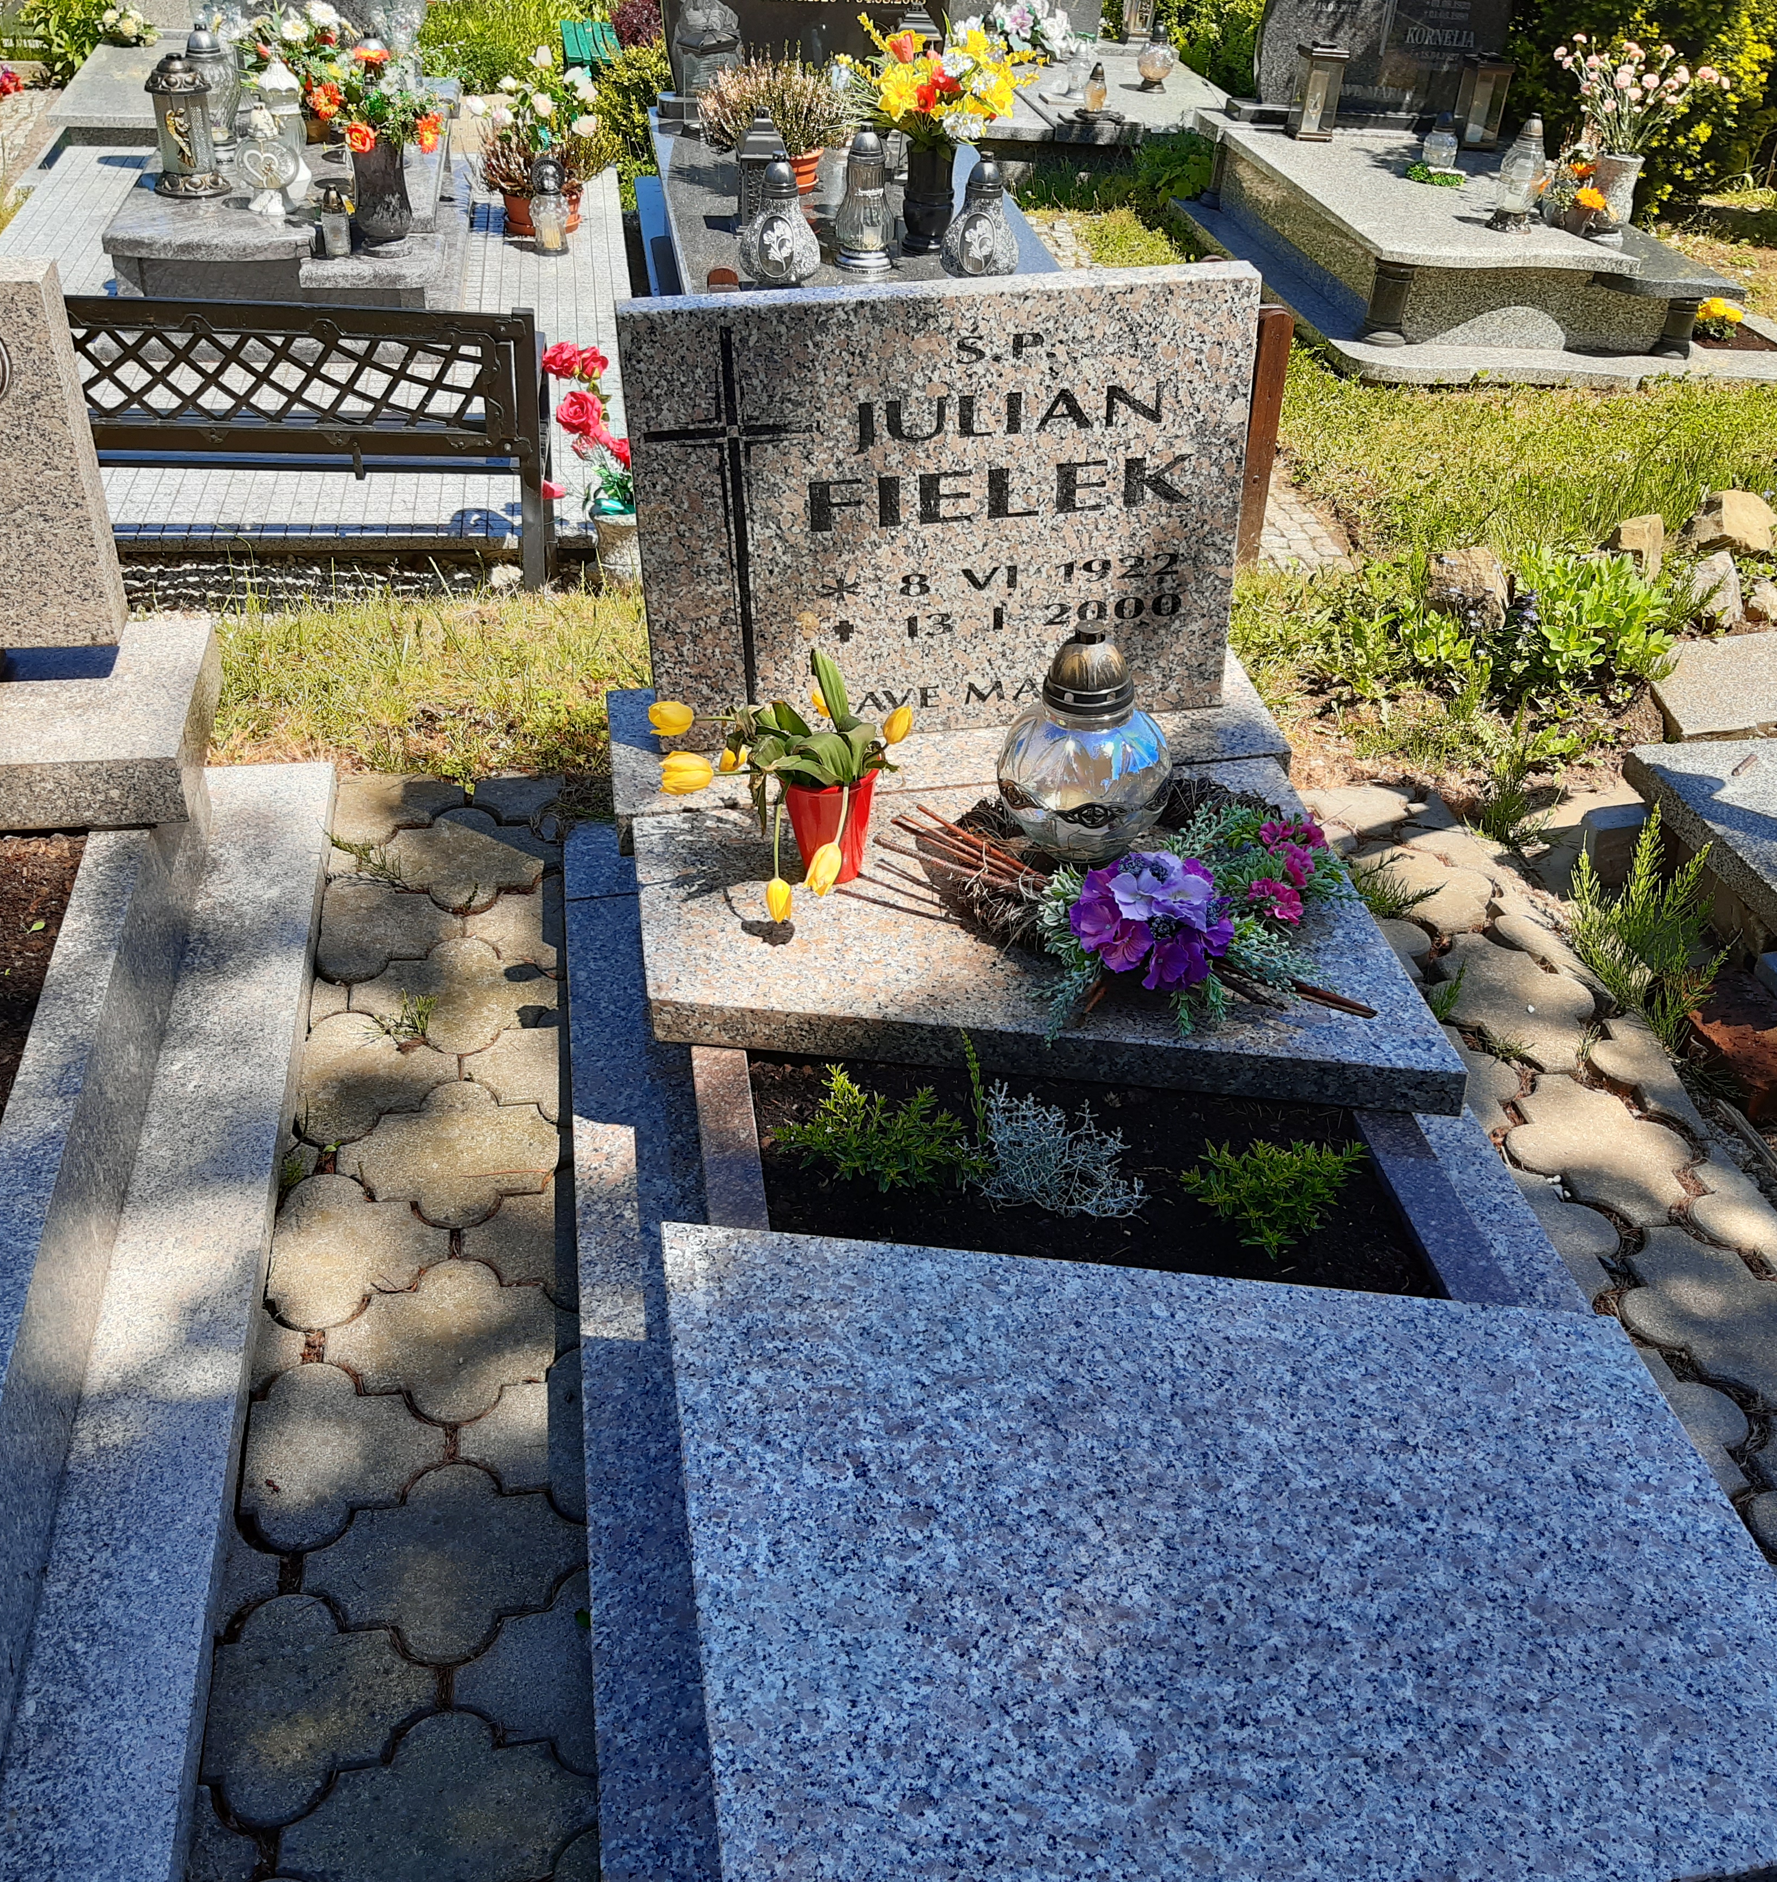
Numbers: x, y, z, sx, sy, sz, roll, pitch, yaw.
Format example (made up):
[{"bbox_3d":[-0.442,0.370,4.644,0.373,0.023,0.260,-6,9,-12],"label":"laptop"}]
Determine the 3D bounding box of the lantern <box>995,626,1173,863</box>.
[{"bbox_3d":[0.243,-0.249,2.314,0.221,0.289,0.221,-5,36,-7],"label":"lantern"}]

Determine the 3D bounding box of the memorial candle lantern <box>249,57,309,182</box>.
[{"bbox_3d":[-1.369,-1.853,4.268,0.118,0.270,0.118,-6,35,-7],"label":"memorial candle lantern"}]

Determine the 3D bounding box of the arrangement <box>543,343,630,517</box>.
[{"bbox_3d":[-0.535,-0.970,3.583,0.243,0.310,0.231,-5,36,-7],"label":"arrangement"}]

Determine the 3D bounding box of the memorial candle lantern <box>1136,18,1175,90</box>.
[{"bbox_3d":[0.864,-2.846,6.060,0.120,0.205,0.120,-6,35,-7],"label":"memorial candle lantern"}]

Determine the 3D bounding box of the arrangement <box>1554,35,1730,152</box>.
[{"bbox_3d":[2.122,-2.401,5.366,0.485,0.300,0.412,-6,36,-8],"label":"arrangement"}]

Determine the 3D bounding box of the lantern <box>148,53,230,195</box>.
[{"bbox_3d":[-1.576,-1.832,4.239,0.160,0.272,0.155,-9,36,-11],"label":"lantern"}]

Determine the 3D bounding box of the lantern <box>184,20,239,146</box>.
[{"bbox_3d":[-1.846,-2.338,5.151,0.150,0.310,0.150,-5,36,-7],"label":"lantern"}]

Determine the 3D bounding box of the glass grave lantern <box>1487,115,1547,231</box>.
[{"bbox_3d":[1.806,-2.204,5.394,0.147,0.296,0.147,-6,36,-8],"label":"glass grave lantern"}]

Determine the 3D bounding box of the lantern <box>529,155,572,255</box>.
[{"bbox_3d":[-0.822,-1.794,4.594,0.100,0.228,0.100,-6,35,-7],"label":"lantern"}]

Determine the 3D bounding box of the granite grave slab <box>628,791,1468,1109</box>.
[{"bbox_3d":[0.143,0.016,2.189,0.838,0.059,0.638,-6,37,-7],"label":"granite grave slab"}]

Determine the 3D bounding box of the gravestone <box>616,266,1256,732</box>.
[{"bbox_3d":[0.068,-0.531,2.373,0.758,0.573,0.058,-6,35,-6],"label":"gravestone"}]

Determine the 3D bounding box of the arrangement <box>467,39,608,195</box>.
[{"bbox_3d":[-0.960,-2.263,5.198,0.395,0.370,0.355,-5,36,-7],"label":"arrangement"}]

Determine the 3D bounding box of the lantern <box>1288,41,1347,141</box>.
[{"bbox_3d":[1.274,-2.515,5.578,0.115,0.260,0.115,-5,35,-6],"label":"lantern"}]

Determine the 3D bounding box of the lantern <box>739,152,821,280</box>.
[{"bbox_3d":[-0.249,-1.654,4.306,0.185,0.268,0.185,-5,36,-7],"label":"lantern"}]

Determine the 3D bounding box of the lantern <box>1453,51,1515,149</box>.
[{"bbox_3d":[1.924,-2.718,6.100,0.122,0.270,0.122,-6,36,-8],"label":"lantern"}]

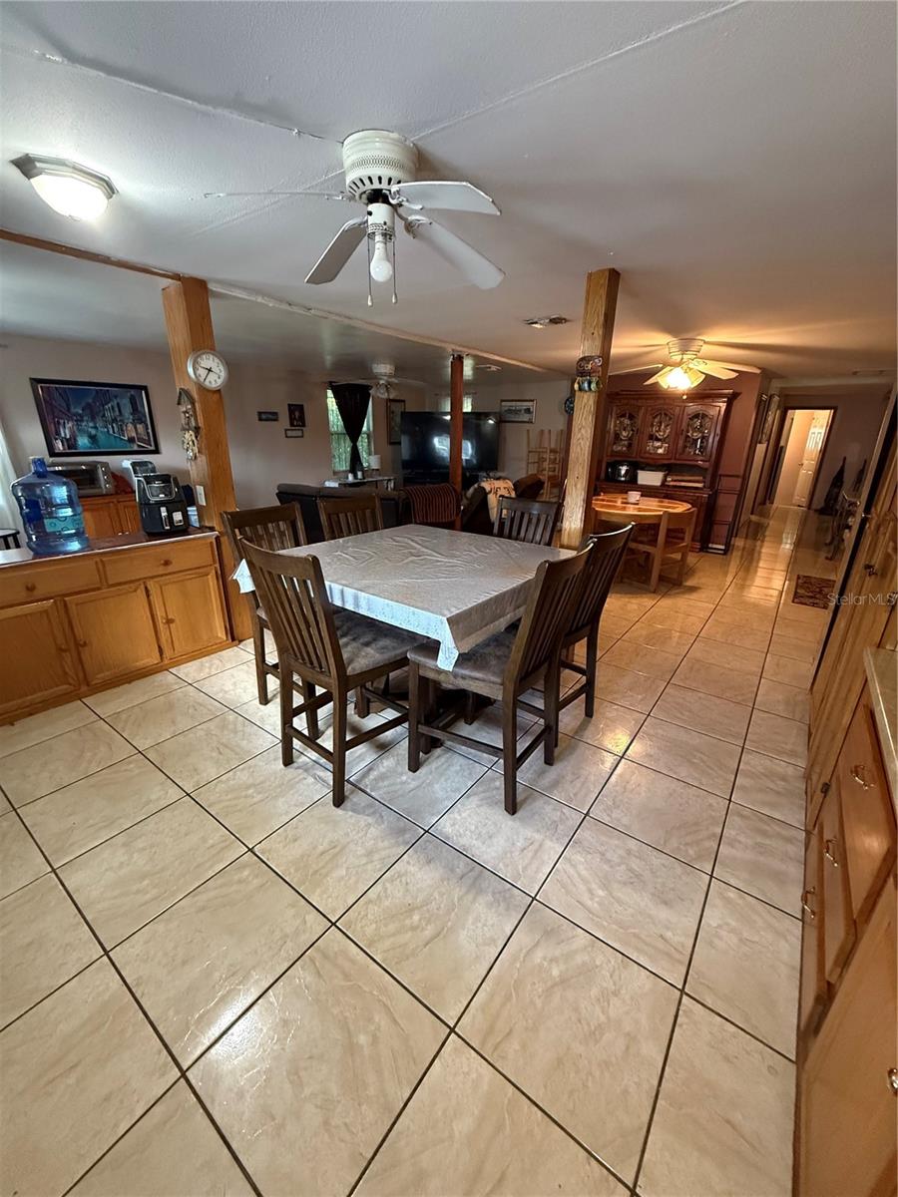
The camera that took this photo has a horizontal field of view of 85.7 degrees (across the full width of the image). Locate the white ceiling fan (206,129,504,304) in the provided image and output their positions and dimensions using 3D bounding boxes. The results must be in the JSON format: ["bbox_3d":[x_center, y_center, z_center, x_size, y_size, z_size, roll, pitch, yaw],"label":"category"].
[{"bbox_3d":[-0.199,-1.079,1.399,0.930,0.405,0.930,-14,25,-36],"label":"white ceiling fan"}]

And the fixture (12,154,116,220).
[{"bbox_3d":[-1.237,-1.318,1.594,0.285,0.108,0.285,15,24,34],"label":"fixture"}]

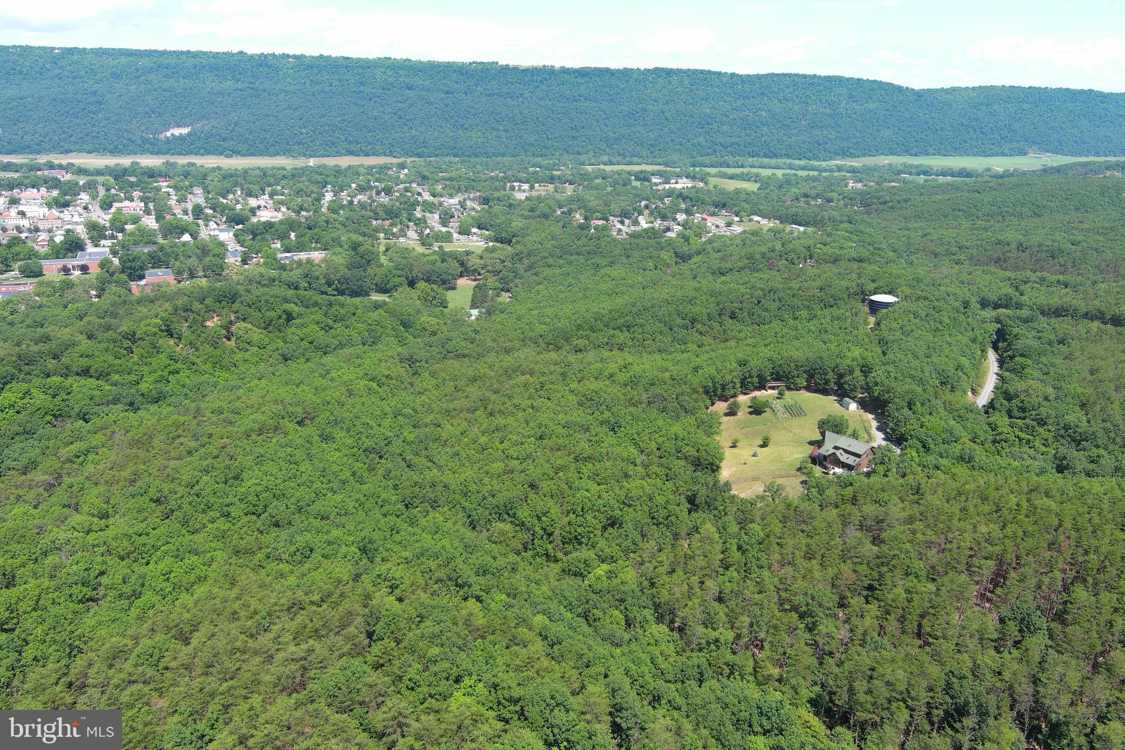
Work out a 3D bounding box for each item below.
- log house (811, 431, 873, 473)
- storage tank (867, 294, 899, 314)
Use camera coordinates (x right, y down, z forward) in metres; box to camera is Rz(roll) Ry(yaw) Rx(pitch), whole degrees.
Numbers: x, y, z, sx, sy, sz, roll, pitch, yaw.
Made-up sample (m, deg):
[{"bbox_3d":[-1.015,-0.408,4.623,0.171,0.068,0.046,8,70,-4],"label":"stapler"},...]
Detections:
[{"bbox_3d":[92.474,25.107,298.437,12.700,8.700,18.300,-14,23,-37],"label":"log house"},{"bbox_3d":[166.574,-36.256,470.000,15.200,8.600,15.200,6,18,19],"label":"storage tank"}]

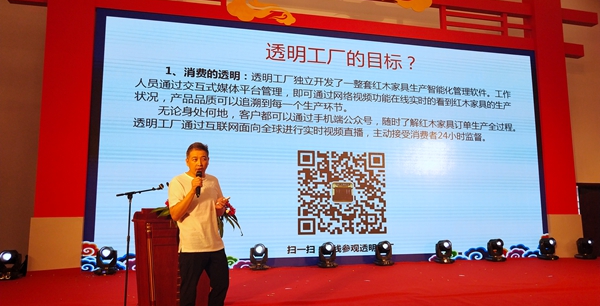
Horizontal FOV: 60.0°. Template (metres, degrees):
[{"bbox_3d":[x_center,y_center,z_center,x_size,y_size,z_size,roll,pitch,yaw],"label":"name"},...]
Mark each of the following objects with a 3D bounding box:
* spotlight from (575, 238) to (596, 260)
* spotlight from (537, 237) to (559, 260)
[{"bbox_3d":[8.571,2.877,15.606,0.410,0.605,0.430,2,-9,-15],"label":"spotlight"},{"bbox_3d":[7.385,2.870,15.503,0.410,0.605,0.430,2,-9,-15],"label":"spotlight"}]

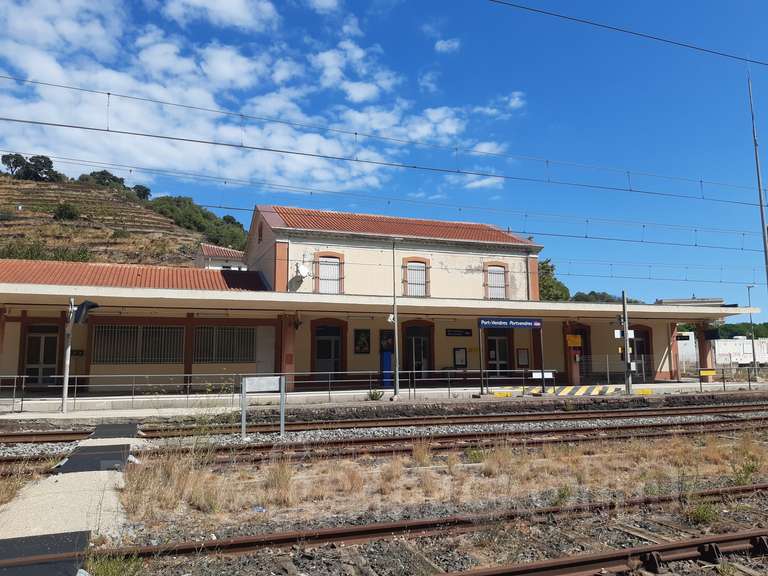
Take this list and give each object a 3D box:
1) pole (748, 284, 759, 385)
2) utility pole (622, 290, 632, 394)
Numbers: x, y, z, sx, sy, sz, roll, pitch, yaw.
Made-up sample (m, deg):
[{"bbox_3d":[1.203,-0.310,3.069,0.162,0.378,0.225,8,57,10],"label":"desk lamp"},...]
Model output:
[{"bbox_3d":[23.671,2.918,37.044,0.150,6.075,0.150,2,-7,-19],"label":"pole"},{"bbox_3d":[10.307,2.291,24.456,0.170,4.360,0.170,2,-7,-19],"label":"utility pole"}]

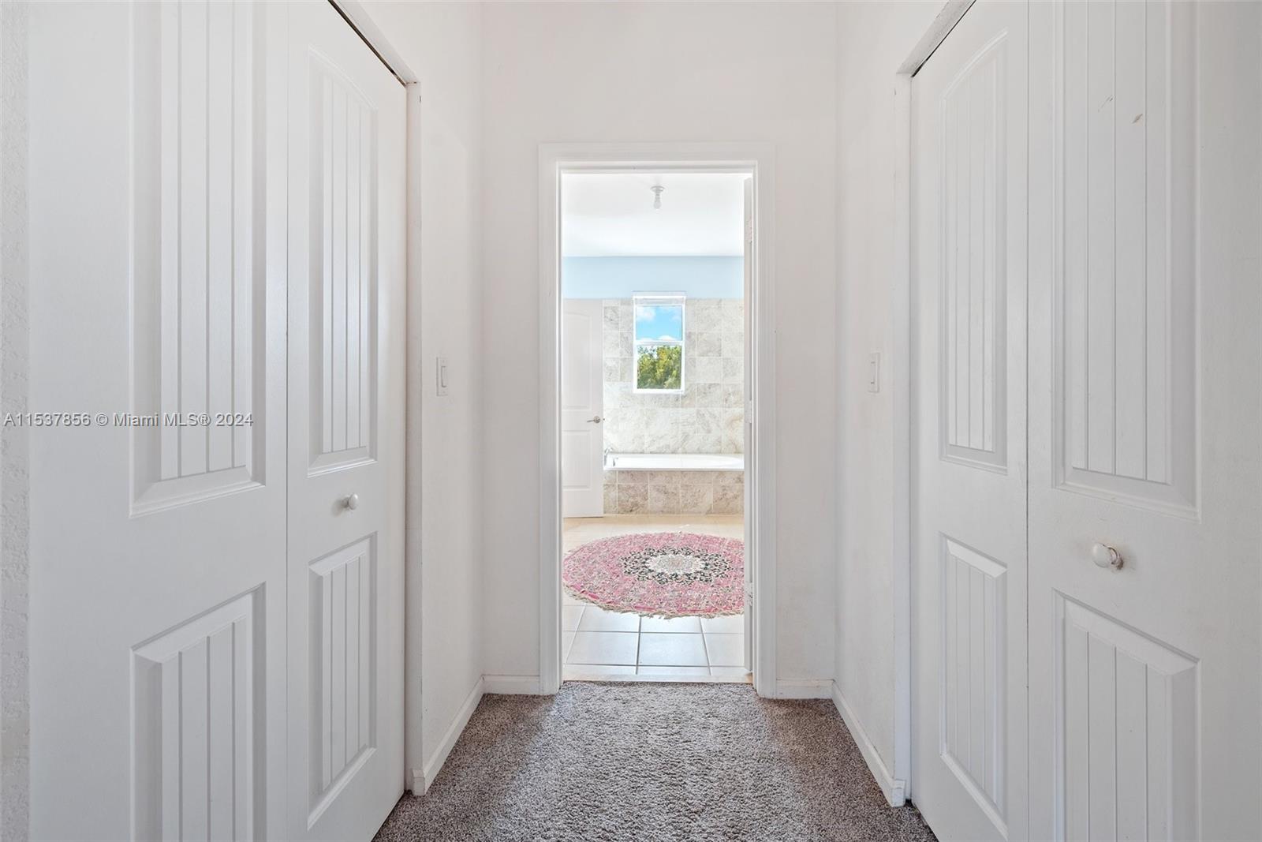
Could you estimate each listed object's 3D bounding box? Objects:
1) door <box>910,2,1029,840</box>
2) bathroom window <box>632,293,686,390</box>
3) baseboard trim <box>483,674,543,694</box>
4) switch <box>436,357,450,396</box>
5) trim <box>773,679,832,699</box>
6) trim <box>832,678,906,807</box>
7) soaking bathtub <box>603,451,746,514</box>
[{"bbox_3d":[0.797,0.067,1.168,0.035,2.030,0.450,0,2,3],"label":"door"},{"bbox_3d":[0.332,-0.920,5.800,0.620,1.150,0.090,0,2,2],"label":"bathroom window"},{"bbox_3d":[-0.460,1.011,1.890,0.225,0.079,0.016,0,2,2],"label":"baseboard trim"},{"bbox_3d":[-0.601,-0.142,1.570,0.012,0.122,0.080,0,2,3],"label":"switch"},{"bbox_3d":[0.659,1.018,1.865,0.226,0.079,0.016,0,2,2],"label":"trim"},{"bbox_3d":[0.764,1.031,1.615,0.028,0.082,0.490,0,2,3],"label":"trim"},{"bbox_3d":[0.420,0.645,5.240,1.650,0.440,1.020,0,2,2],"label":"soaking bathtub"}]

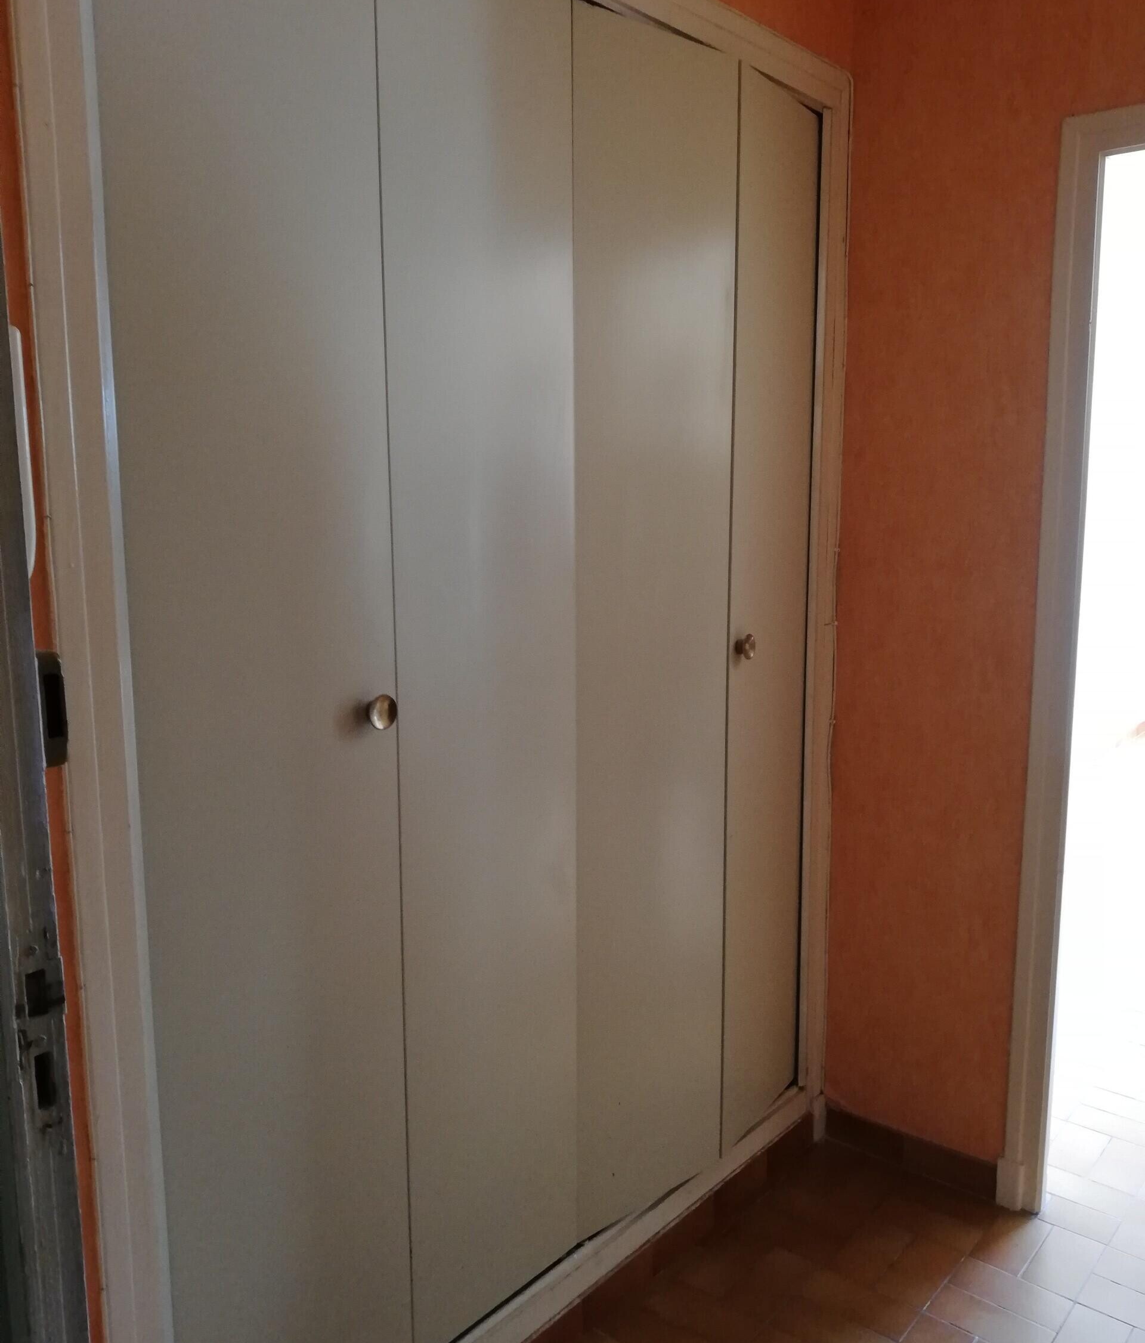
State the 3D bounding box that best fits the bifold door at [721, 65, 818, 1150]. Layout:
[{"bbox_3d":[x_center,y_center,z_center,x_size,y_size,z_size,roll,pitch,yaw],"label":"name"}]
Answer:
[{"bbox_3d":[0.374,-0.065,2.214,0.032,1.983,0.366,5,10,32],"label":"bifold door"}]

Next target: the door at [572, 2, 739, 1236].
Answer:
[{"bbox_3d":[0.138,-0.024,1.944,0.371,1.983,0.030,-8,11,-41],"label":"door"}]

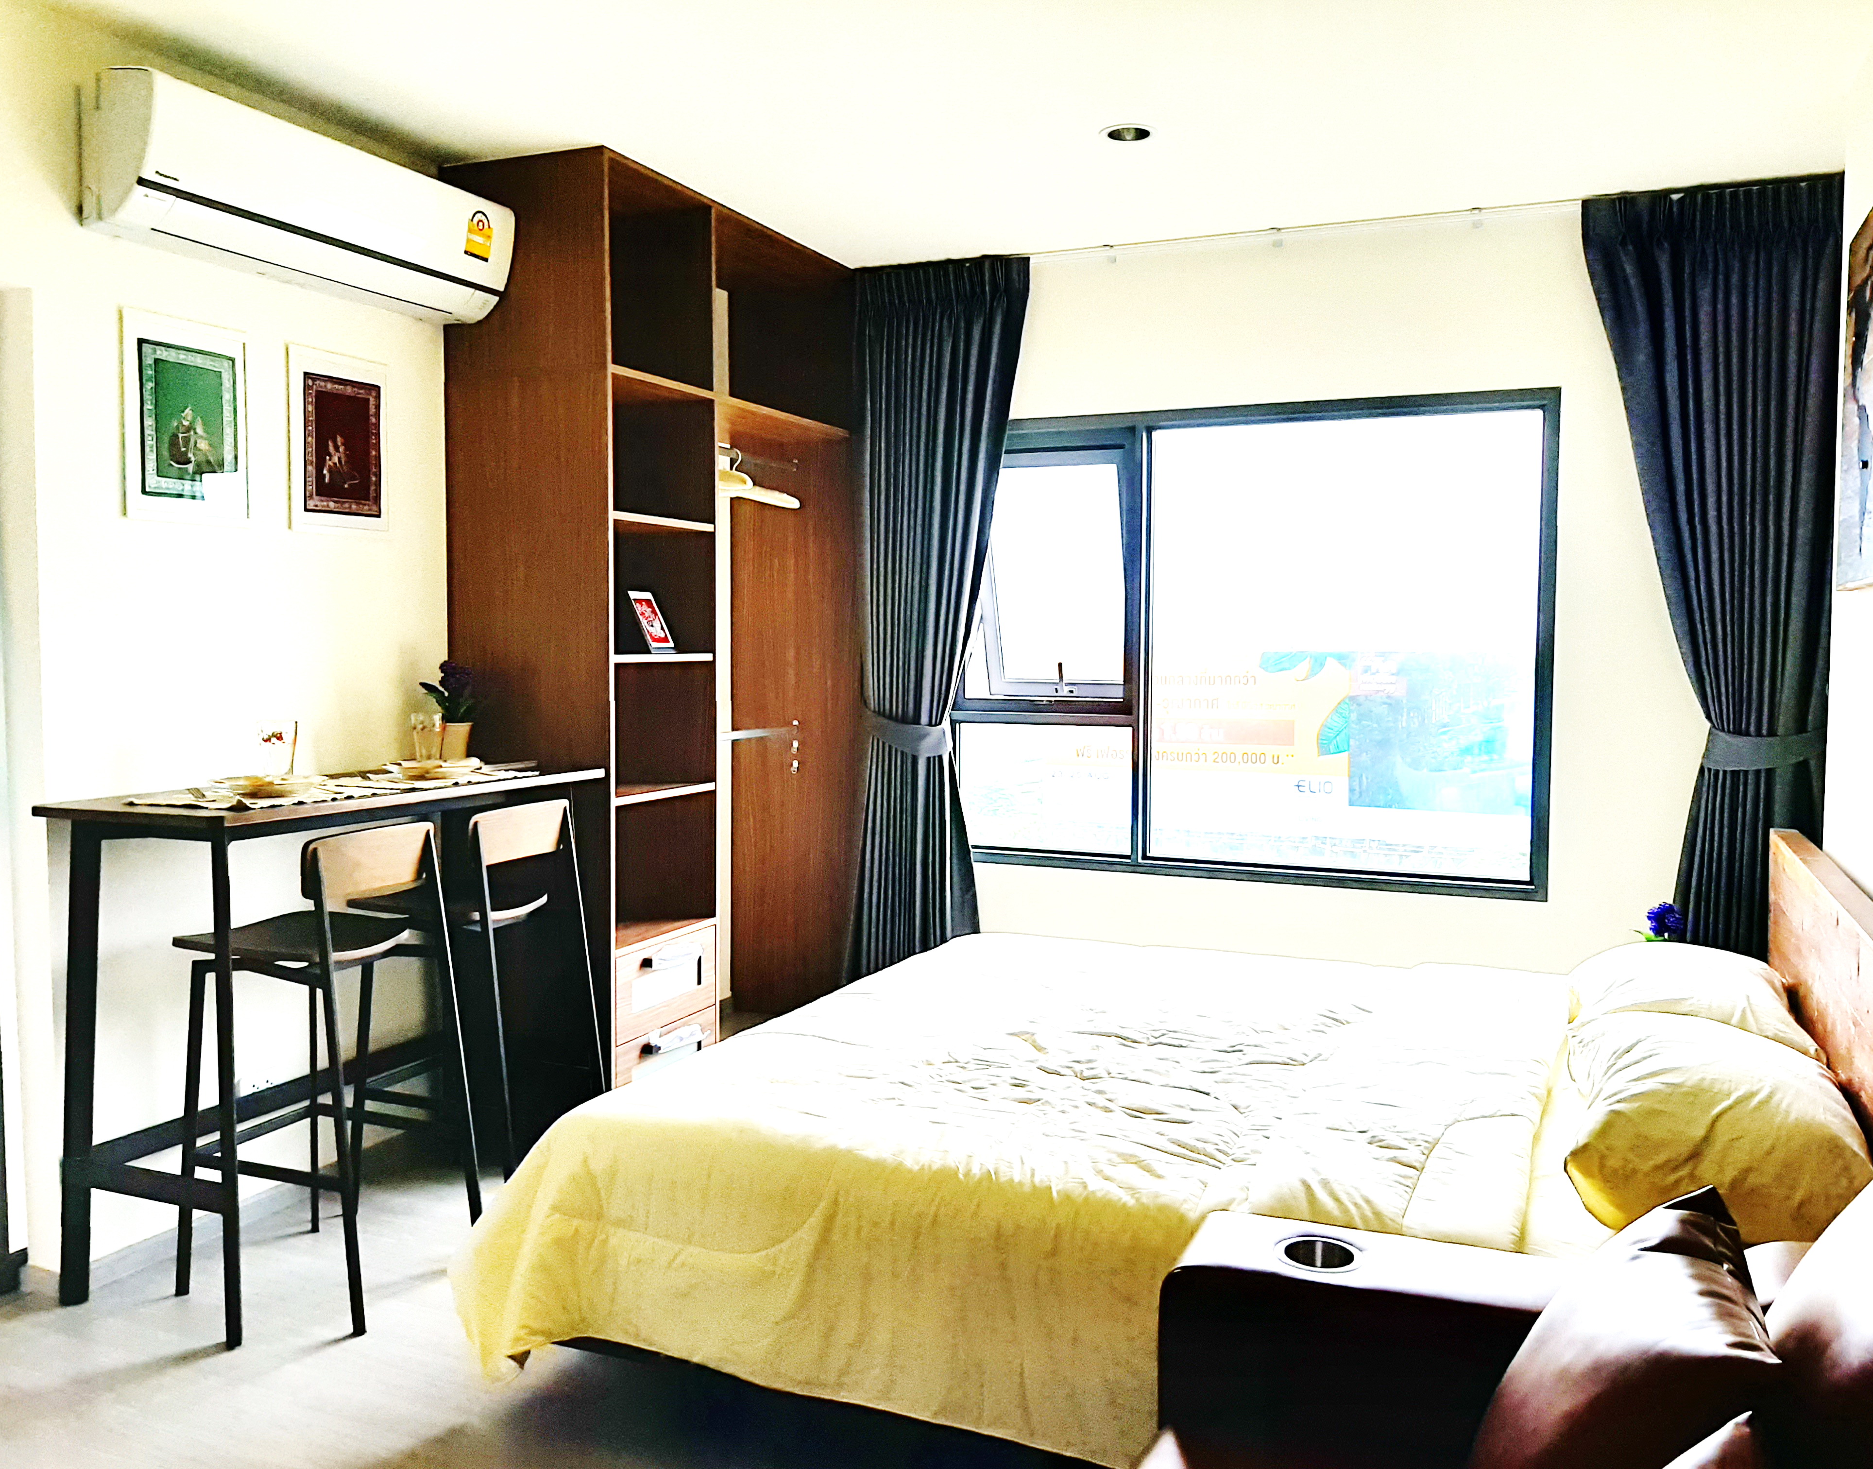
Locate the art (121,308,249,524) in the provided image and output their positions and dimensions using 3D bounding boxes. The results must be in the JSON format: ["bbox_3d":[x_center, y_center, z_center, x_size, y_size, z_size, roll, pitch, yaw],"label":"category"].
[{"bbox_3d":[-1.667,-0.699,3.281,0.025,0.434,0.318,2,4,24],"label":"art"}]

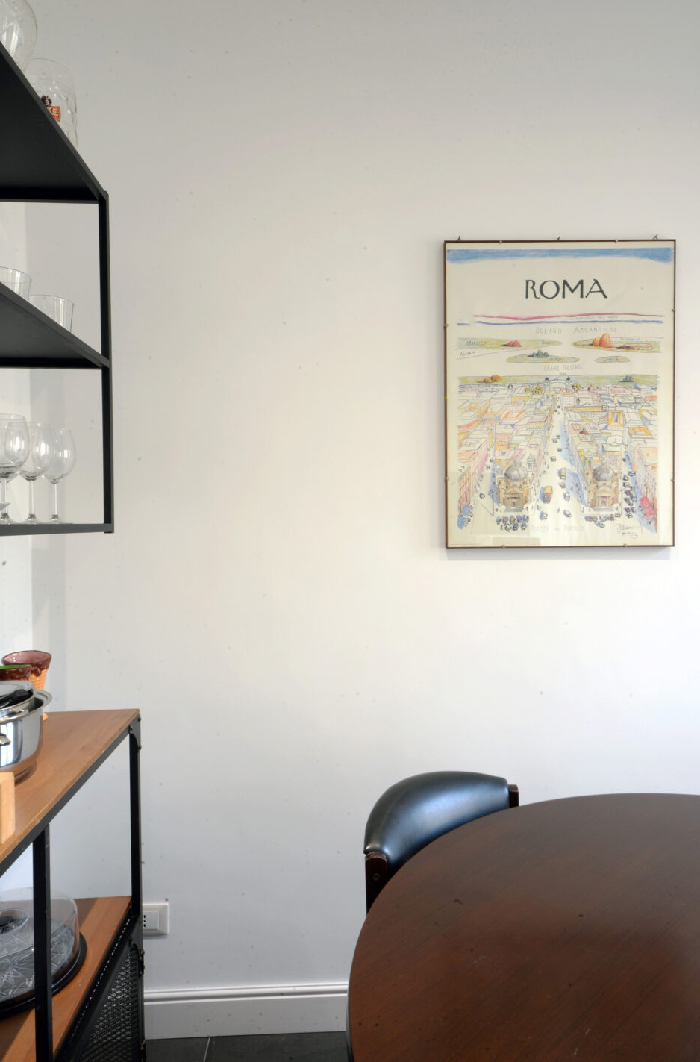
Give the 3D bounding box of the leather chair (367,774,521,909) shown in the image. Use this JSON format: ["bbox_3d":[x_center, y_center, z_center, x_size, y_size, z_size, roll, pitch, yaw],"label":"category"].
[{"bbox_3d":[0.302,0.933,1.394,0.500,0.760,0.495,1,2,45],"label":"leather chair"}]

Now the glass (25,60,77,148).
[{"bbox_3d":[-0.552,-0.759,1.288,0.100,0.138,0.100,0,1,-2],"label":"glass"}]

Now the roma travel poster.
[{"bbox_3d":[0.542,-0.350,1.832,0.594,0.784,0.025,0,1,-1],"label":"roma travel poster"}]

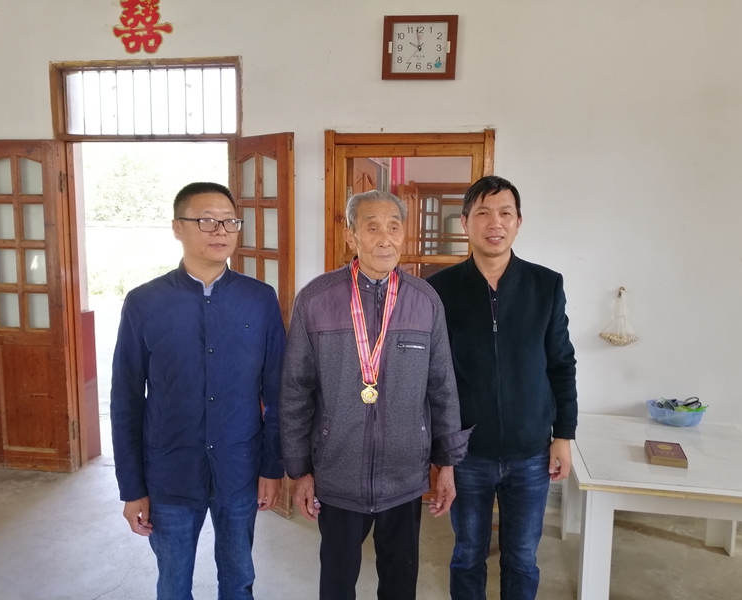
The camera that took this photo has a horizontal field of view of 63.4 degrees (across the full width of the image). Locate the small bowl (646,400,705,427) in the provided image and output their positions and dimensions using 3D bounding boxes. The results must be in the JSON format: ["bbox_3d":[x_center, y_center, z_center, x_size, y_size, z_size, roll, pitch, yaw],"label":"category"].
[{"bbox_3d":[1.528,0.571,3.013,0.265,0.088,0.245,2,7,10],"label":"small bowl"}]

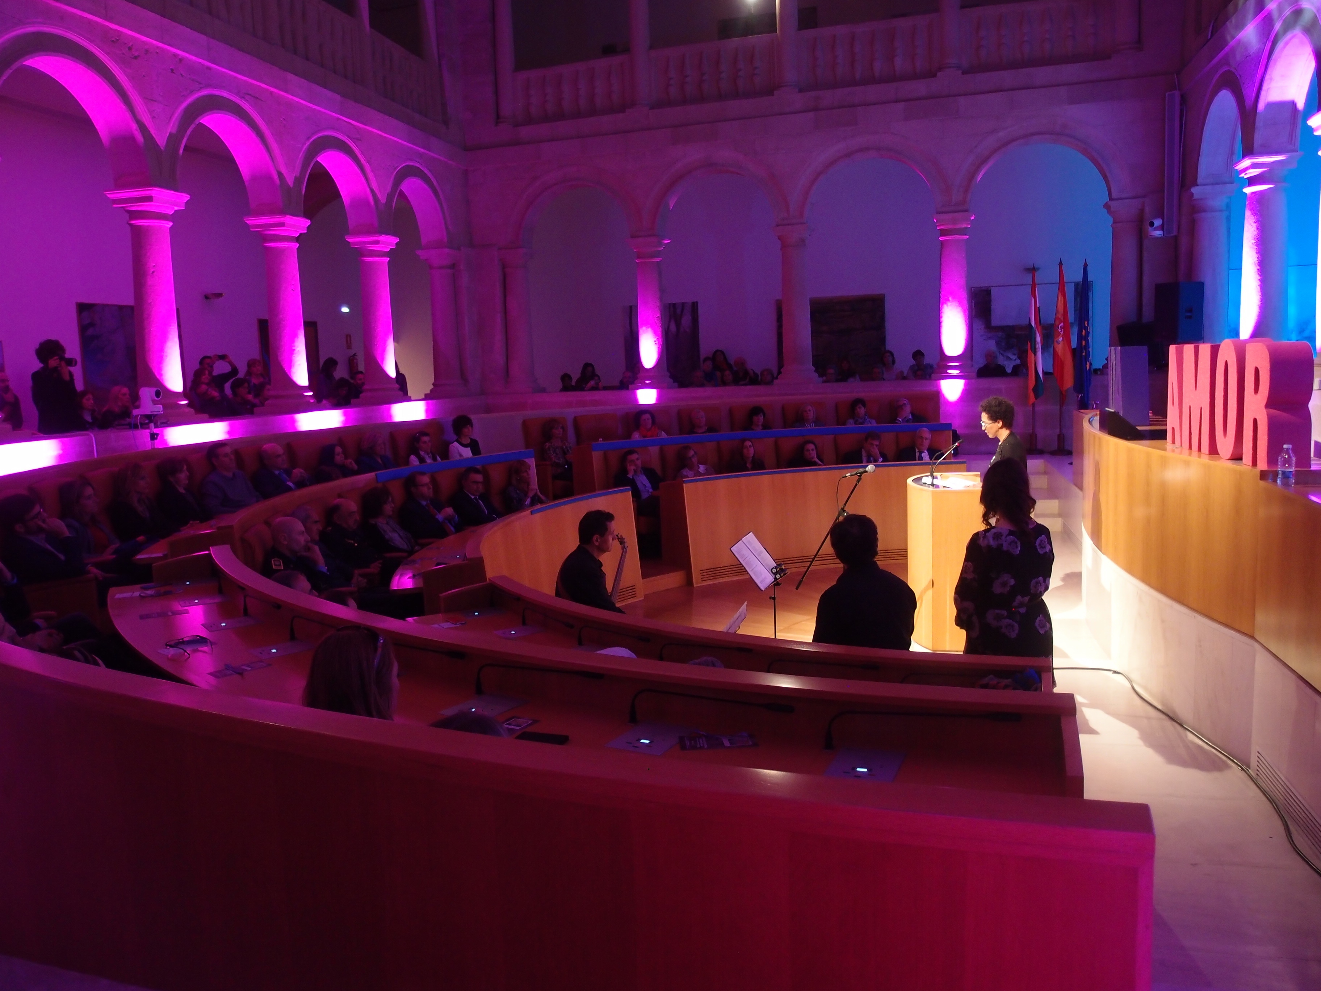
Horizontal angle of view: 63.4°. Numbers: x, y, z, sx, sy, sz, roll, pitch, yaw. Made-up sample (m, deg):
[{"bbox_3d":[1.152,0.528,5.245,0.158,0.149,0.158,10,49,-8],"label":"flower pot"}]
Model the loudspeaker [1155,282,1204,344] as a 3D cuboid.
[{"bbox_3d":[5.471,-1.927,11.273,0.360,0.655,0.370,-5,8,-22],"label":"loudspeaker"}]

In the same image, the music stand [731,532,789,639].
[{"bbox_3d":[0.592,0.785,5.651,0.480,1.140,0.480,1,8,23],"label":"music stand"}]

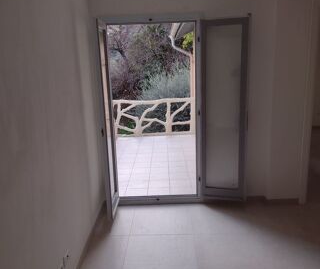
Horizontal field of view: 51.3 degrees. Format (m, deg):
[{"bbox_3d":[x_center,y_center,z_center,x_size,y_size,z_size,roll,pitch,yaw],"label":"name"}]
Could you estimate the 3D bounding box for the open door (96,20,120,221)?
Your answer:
[{"bbox_3d":[-0.512,-0.123,3.331,0.050,1.937,0.462,-2,14,2],"label":"open door"}]

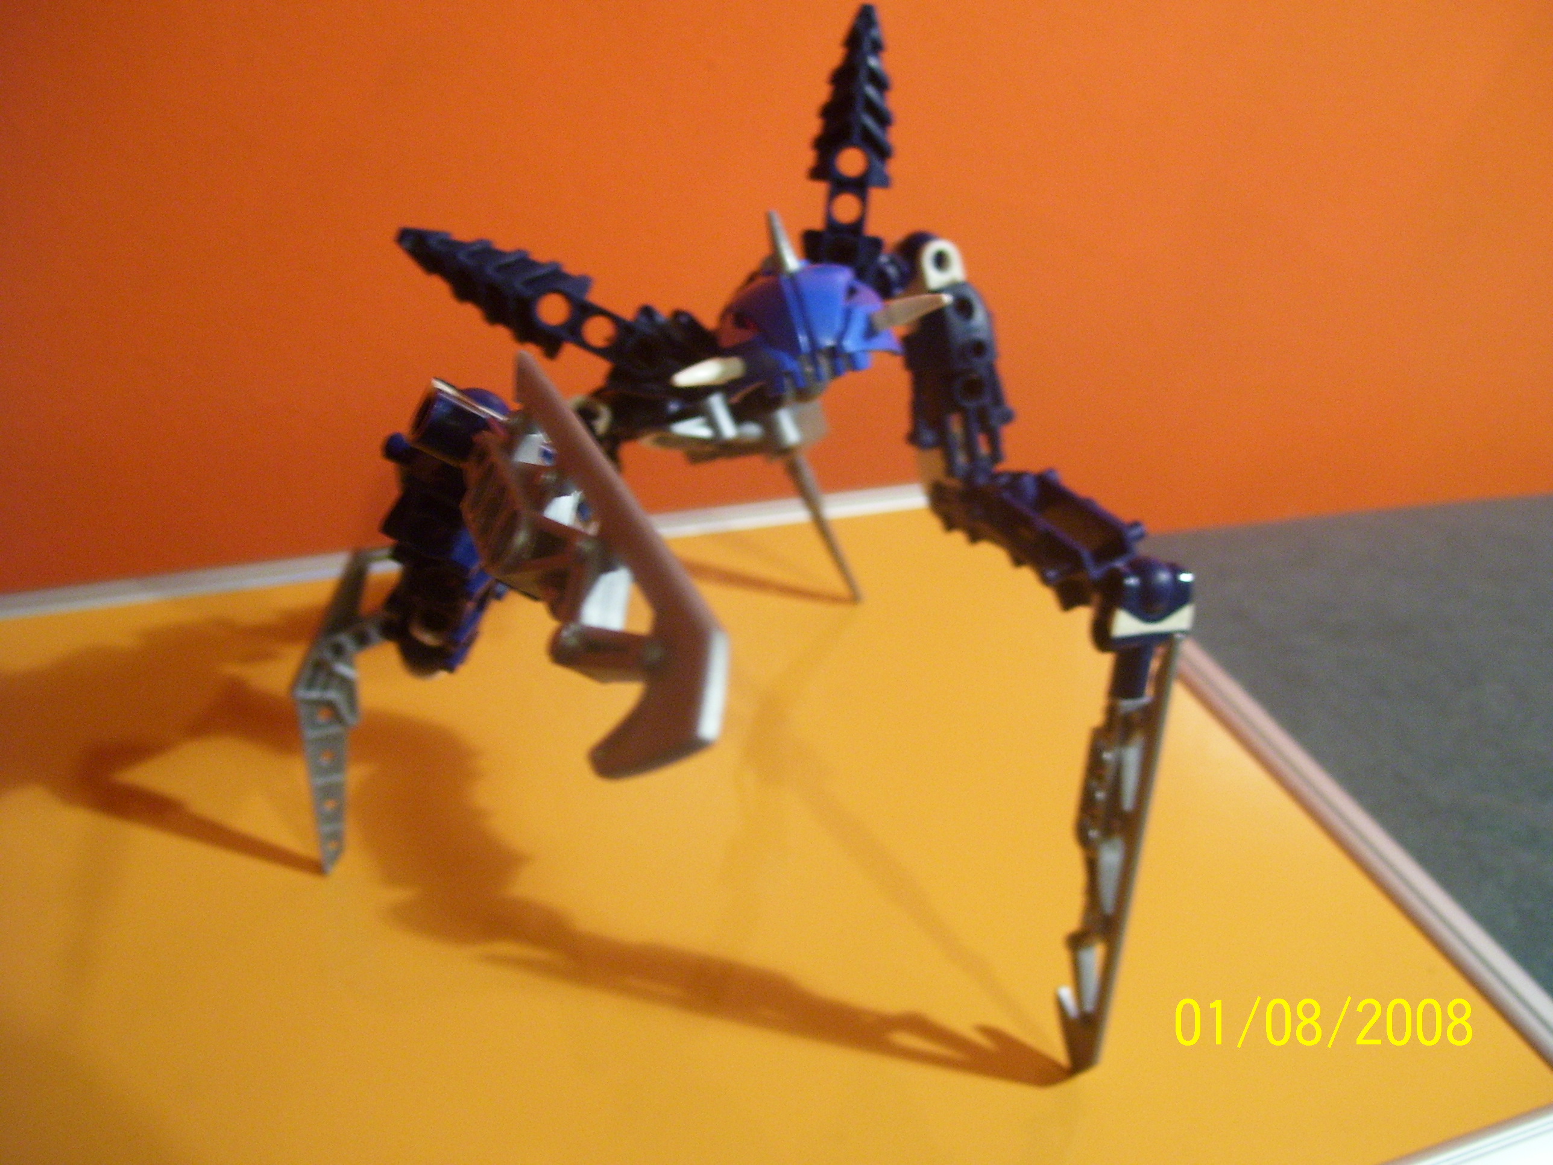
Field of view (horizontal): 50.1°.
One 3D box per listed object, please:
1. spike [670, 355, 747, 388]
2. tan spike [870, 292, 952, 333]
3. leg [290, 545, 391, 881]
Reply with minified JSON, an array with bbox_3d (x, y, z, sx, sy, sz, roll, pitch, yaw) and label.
[{"bbox_3d":[-0.010,-0.033,0.257,0.013,0.004,0.004,-15,41,-25],"label":"spike"},{"bbox_3d":[0.021,-0.043,0.263,0.014,0.004,0.004,-19,41,-14],"label":"tan spike"},{"bbox_3d":[-0.073,0.021,0.277,0.017,0.055,0.018,6,-10,-11],"label":"leg"}]

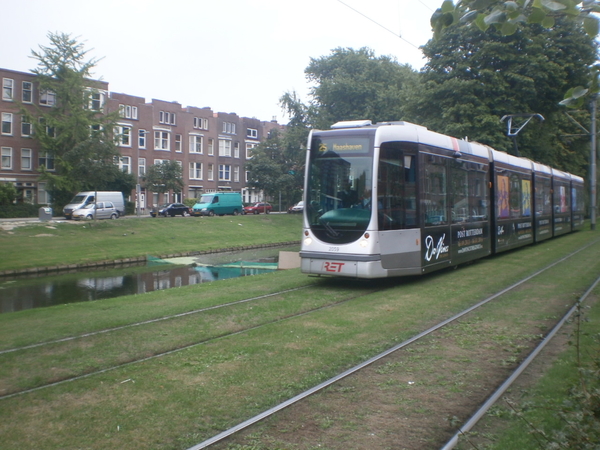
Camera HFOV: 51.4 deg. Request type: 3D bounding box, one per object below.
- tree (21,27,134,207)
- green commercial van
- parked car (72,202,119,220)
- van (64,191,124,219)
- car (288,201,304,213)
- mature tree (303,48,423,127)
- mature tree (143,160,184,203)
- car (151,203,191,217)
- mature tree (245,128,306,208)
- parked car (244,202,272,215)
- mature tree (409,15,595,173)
[{"bbox_3d":[-20.411,-9.215,57.500,9.800,17.000,9.000,2,3,31],"label":"tree"},{"bbox_3d":[-8.279,-2.029,63.000,1.950,2.280,5.200,2,3,31],"label":"green commercial van"},{"bbox_3d":[-16.837,-1.147,51.500,1.600,1.460,3.650,2,3,31],"label":"parked car"},{"bbox_3d":[-18.652,-1.766,56.500,2.000,2.520,5.400,2,3,31],"label":"van"},{"bbox_3d":[0.440,-2.227,78.500,1.720,1.520,4.100,2,3,31],"label":"car"},{"bbox_3d":[6.615,-9.844,65.000,12.500,17.400,12.000,2,3,31],"label":"mature tree"},{"bbox_3d":[-12.578,-3.336,57.500,3.900,5.300,3.900,2,3,31],"label":"mature tree"},{"bbox_3d":[-13.229,-1.526,63.500,1.700,1.400,4.100,2,3,31],"label":"car"},{"bbox_3d":[-2.861,-5.889,70.000,6.800,9.900,6.600,0,3,0],"label":"mature tree"},{"bbox_3d":[-4.981,-1.980,74.000,1.700,1.430,4.150,2,3,31],"label":"parked car"},{"bbox_3d":[14.459,-7.464,45.000,13.500,14.800,12.500,2,3,31],"label":"mature tree"}]

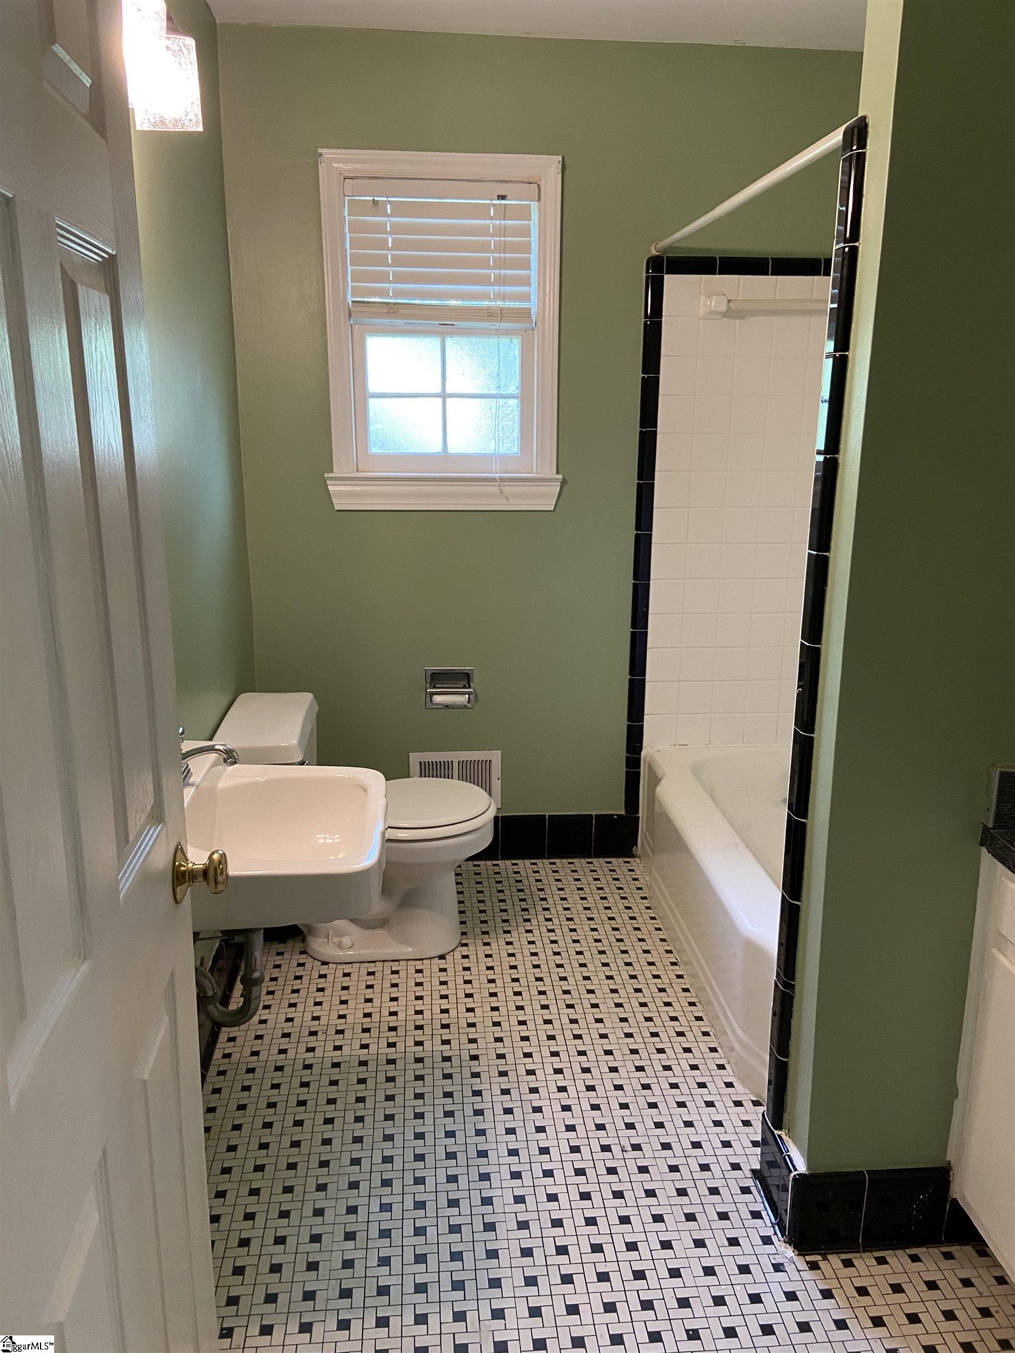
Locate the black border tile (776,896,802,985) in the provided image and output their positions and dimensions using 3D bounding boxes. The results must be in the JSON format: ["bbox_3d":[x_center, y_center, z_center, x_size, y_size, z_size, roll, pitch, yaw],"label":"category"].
[{"bbox_3d":[0.504,0.467,1.818,0.016,0.152,0.050,-1,15,-4],"label":"black border tile"}]

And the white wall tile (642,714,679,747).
[{"bbox_3d":[0.489,0.173,3.270,0.108,0.108,0.010,0,15,-4],"label":"white wall tile"}]

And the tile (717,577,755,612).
[{"bbox_3d":[0.714,-0.251,3.171,0.108,0.108,0.010,-1,15,-4],"label":"tile"}]

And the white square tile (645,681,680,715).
[{"bbox_3d":[0.489,0.069,3.211,0.107,0.107,0.009,-1,15,-5],"label":"white square tile"}]

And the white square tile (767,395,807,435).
[{"bbox_3d":[0.828,-0.781,3.038,0.108,0.108,0.010,-1,15,-4],"label":"white square tile"}]

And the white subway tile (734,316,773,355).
[{"bbox_3d":[0.714,-0.981,2.942,0.107,0.107,0.009,-1,15,-5],"label":"white subway tile"}]

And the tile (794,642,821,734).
[{"bbox_3d":[0.504,0.021,1.698,0.020,0.151,0.052,0,15,-4],"label":"tile"}]

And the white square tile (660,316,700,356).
[{"bbox_3d":[0.513,-1.006,3.006,0.110,0.110,0.010,-1,15,-5],"label":"white square tile"}]

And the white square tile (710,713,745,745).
[{"bbox_3d":[0.725,0.175,3.339,0.110,0.106,0.010,-1,15,-5],"label":"white square tile"}]

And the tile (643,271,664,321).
[{"bbox_3d":[0.421,-1.090,2.924,0.055,0.120,0.012,-1,15,-4],"label":"tile"}]

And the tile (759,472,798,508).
[{"bbox_3d":[0.818,-0.564,3.066,0.107,0.107,0.009,-1,15,-5],"label":"tile"}]

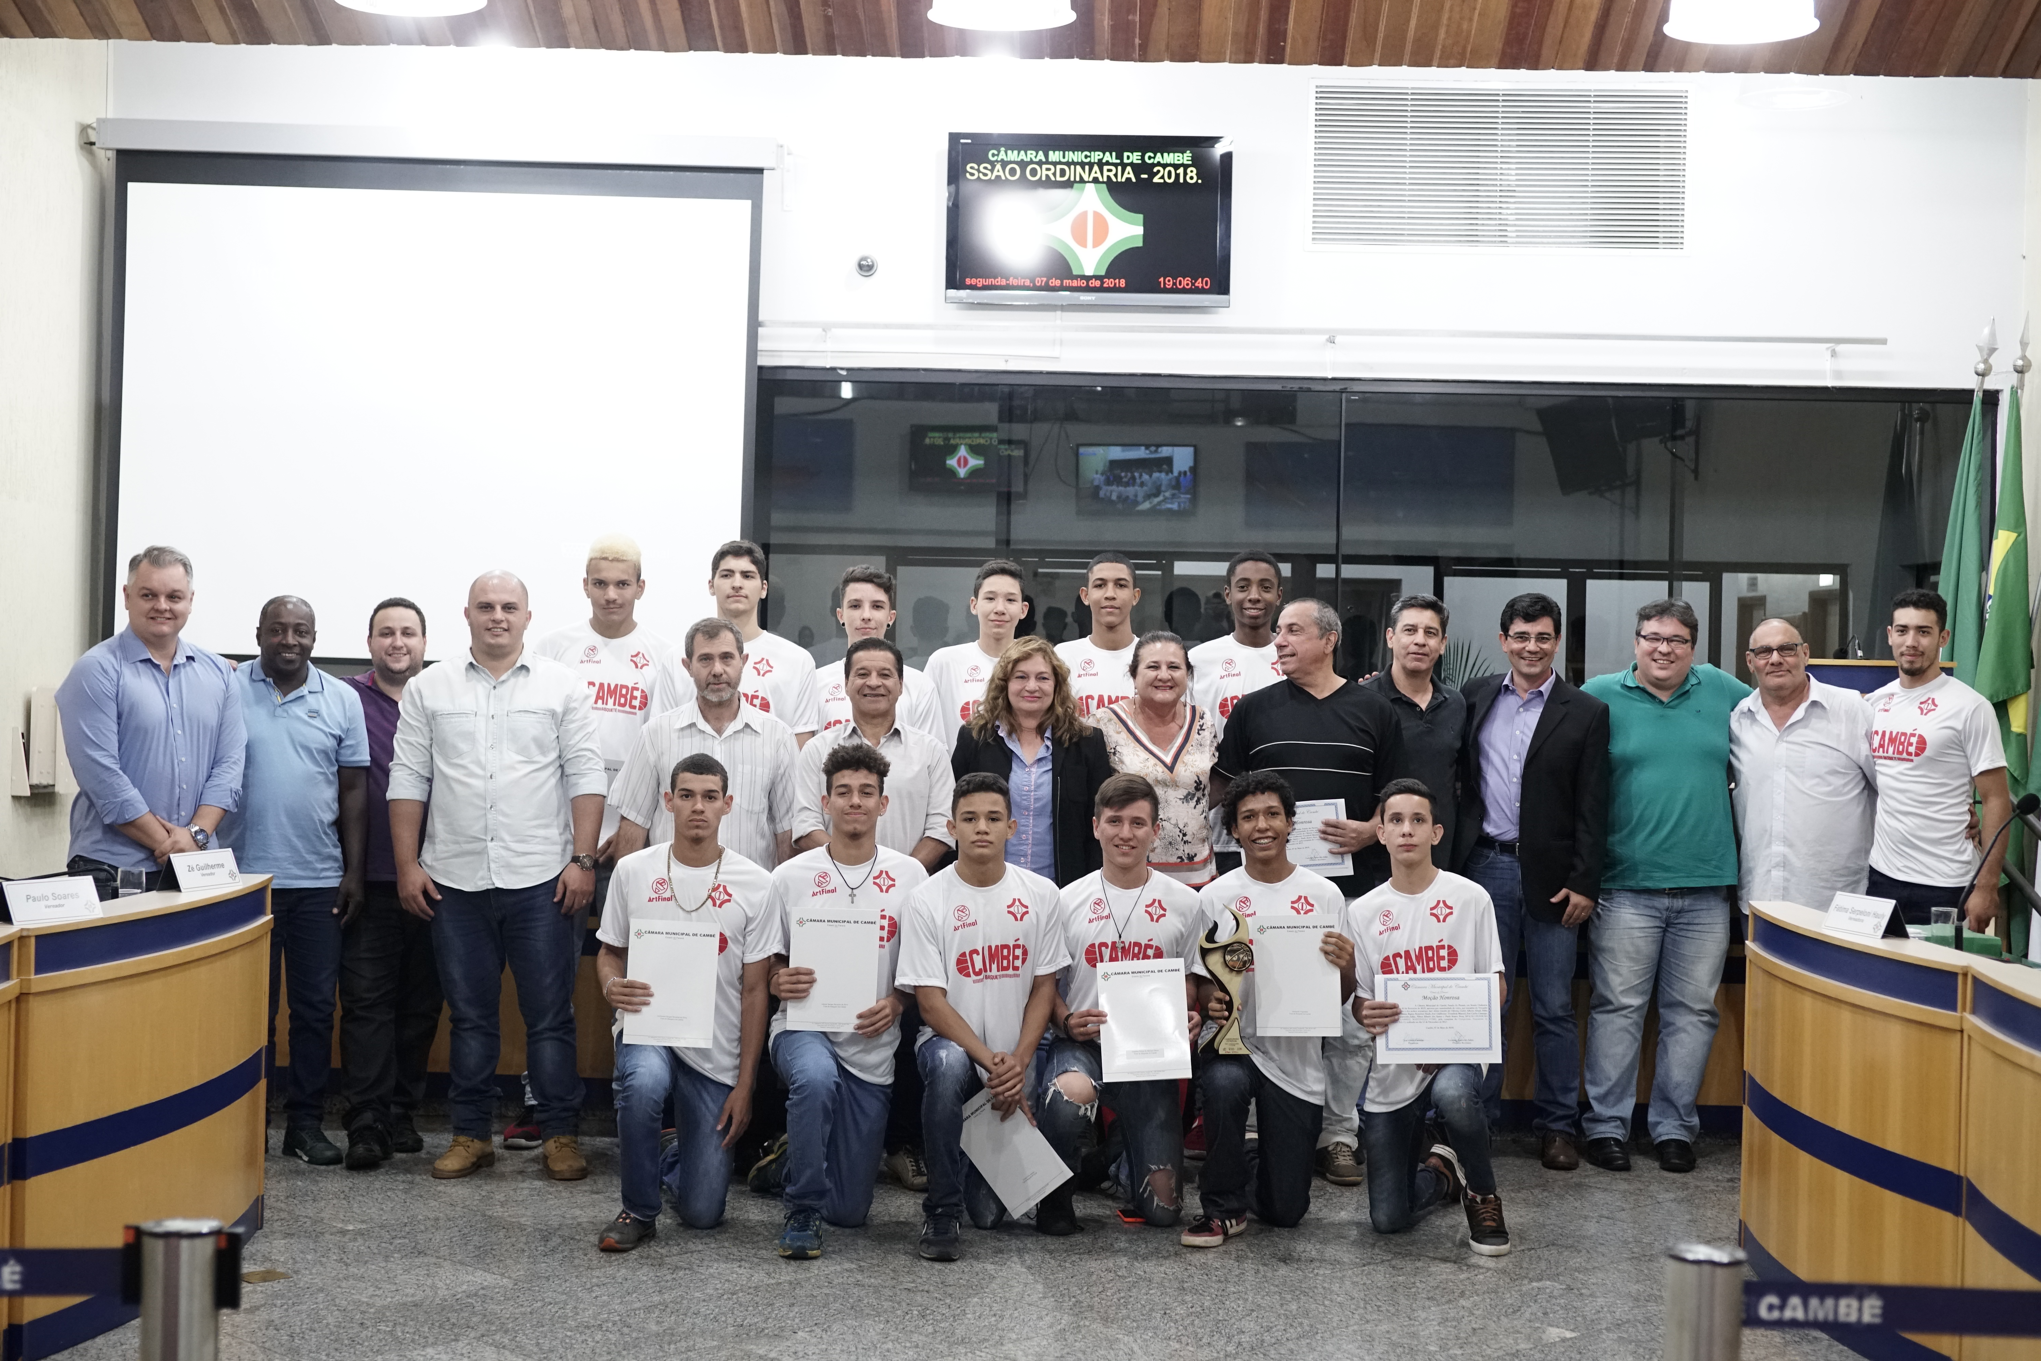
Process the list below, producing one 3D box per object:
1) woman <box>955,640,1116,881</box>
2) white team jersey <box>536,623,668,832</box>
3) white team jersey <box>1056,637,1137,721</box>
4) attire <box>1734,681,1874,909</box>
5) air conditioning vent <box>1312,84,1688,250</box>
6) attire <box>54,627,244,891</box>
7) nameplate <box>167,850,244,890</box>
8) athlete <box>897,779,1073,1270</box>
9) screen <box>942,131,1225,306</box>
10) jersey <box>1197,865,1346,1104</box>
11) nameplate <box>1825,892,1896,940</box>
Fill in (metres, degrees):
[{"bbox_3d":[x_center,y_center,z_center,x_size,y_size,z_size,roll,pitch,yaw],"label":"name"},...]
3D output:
[{"bbox_3d":[0.032,0.664,7.847,0.470,1.596,0.310,1,0,0],"label":"woman"},{"bbox_3d":[-1.265,0.163,8.450,0.500,0.690,0.280,1,1,-7],"label":"white team jersey"},{"bbox_3d":[0.285,0.225,8.270,0.480,0.700,0.270,1,0,2],"label":"white team jersey"},{"bbox_3d":[2.362,0.346,8.200,0.500,0.740,0.320,2,1,25],"label":"attire"},{"bbox_3d":[1.855,-1.985,10.530,1.460,0.635,0.050,1,0,1],"label":"air conditioning vent"},{"bbox_3d":[-2.353,0.218,7.349,0.500,0.720,0.330,1,0,-34],"label":"attire"},{"bbox_3d":[-2.054,0.478,6.820,0.075,0.095,0.260,2,1,23],"label":"nameplate"},{"bbox_3d":[-0.106,0.865,7.380,0.480,1.230,0.760,1,1,-2],"label":"athlete"},{"bbox_3d":[0.263,-1.754,10.400,1.090,0.650,0.080,1,0,1],"label":"screen"},{"bbox_3d":[0.674,0.815,7.300,0.430,0.650,0.300,1,0,3],"label":"jersey"},{"bbox_3d":[1.956,0.543,6.290,0.070,0.088,0.250,1,0,-15],"label":"nameplate"}]

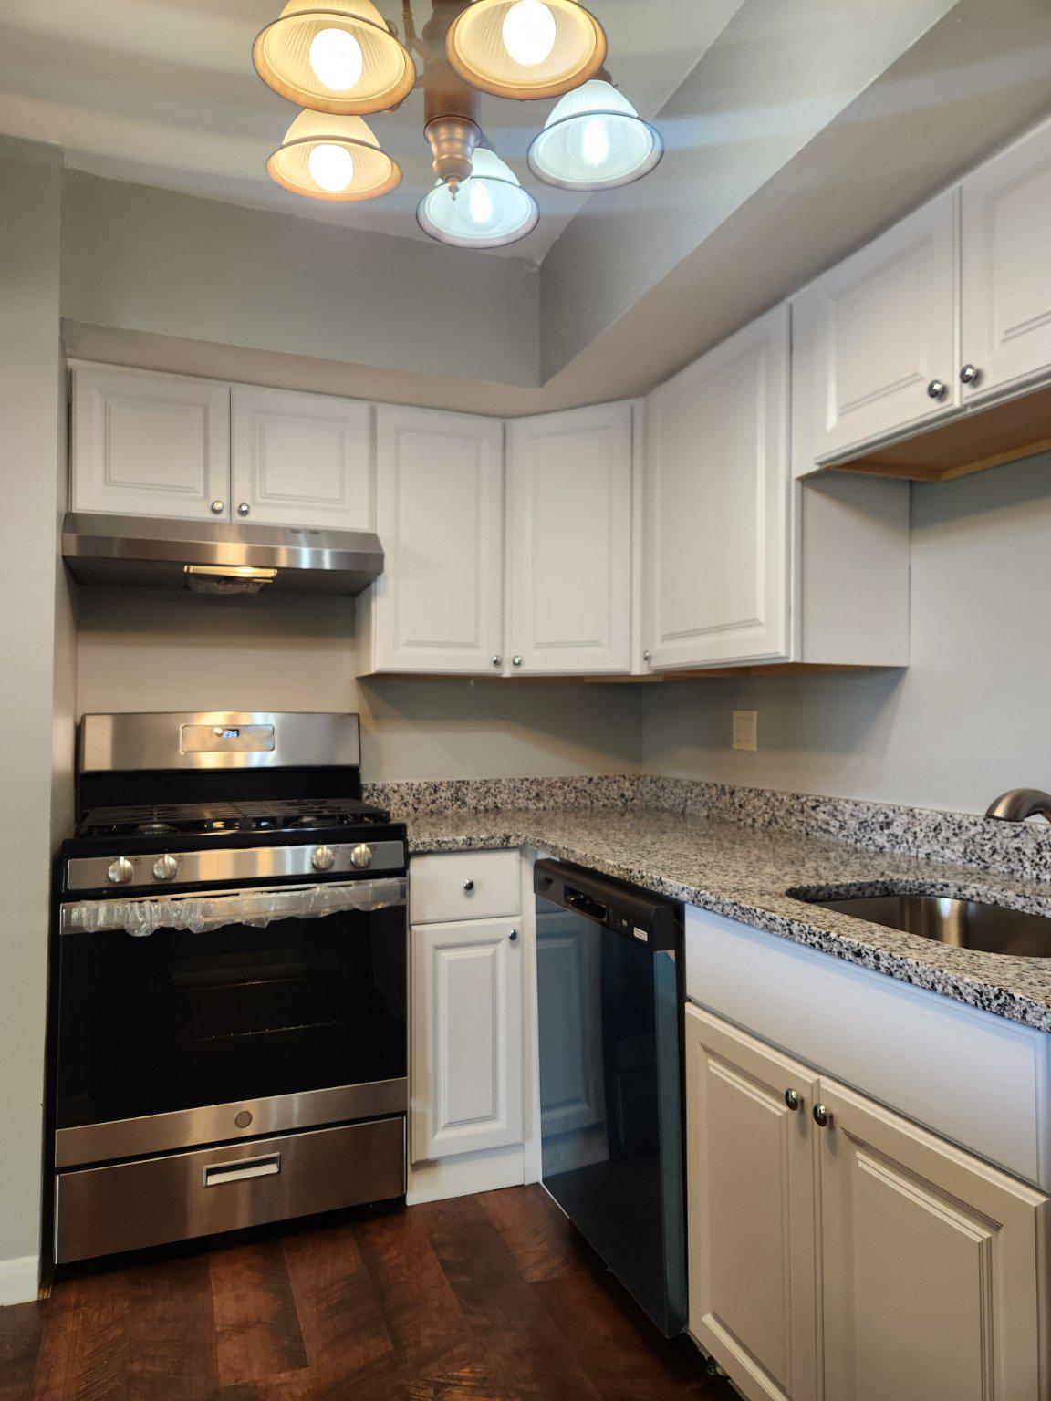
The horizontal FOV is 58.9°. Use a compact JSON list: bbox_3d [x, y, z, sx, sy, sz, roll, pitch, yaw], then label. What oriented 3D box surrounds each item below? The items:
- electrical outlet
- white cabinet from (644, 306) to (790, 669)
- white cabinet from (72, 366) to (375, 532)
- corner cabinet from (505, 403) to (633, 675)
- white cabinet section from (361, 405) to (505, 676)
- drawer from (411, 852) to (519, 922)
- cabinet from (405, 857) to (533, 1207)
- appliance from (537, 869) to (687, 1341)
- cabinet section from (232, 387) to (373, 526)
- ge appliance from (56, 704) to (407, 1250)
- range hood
[{"bbox_3d":[0.618,0.085,2.628,0.012,0.111,0.116,0,-1,-21],"label":"electrical outlet"},{"bbox_3d":[0.579,-0.459,2.293,0.305,0.765,0.630,0,-1,-21],"label":"white cabinet"},{"bbox_3d":[-0.826,-0.648,2.594,0.762,0.378,0.315,0,-1,-21],"label":"white cabinet"},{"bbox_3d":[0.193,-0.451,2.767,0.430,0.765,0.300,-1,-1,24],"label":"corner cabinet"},{"bbox_3d":[-0.300,-0.456,2.846,0.382,0.766,0.318,0,-1,-21],"label":"white cabinet section"},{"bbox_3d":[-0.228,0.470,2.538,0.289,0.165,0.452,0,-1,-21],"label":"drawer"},{"bbox_3d":[-0.249,0.817,2.630,0.340,0.878,0.615,0,-1,-21],"label":"cabinet"},{"bbox_3d":[0.431,0.775,2.055,0.625,0.800,0.603,0,-1,-21],"label":"appliance"},{"bbox_3d":[-0.661,-0.654,2.709,0.393,0.372,0.318,0,-1,-21],"label":"cabinet section"},{"bbox_3d":[-0.749,0.645,2.394,0.759,1.219,0.665,0,-1,-21],"label":"ge appliance"},{"bbox_3d":[-0.807,-0.394,2.522,0.758,0.129,0.456,0,-1,-21],"label":"range hood"}]

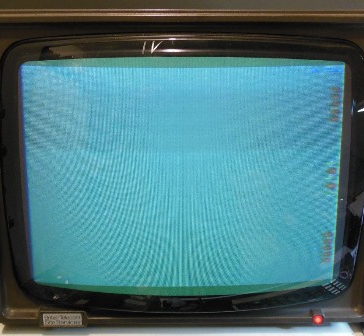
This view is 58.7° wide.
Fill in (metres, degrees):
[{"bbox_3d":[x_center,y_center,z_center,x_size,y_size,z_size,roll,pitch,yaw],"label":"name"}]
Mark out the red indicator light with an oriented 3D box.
[{"bbox_3d":[0.125,0.138,0.295,0.009,0.009,0.007,0,7,0],"label":"red indicator light"}]

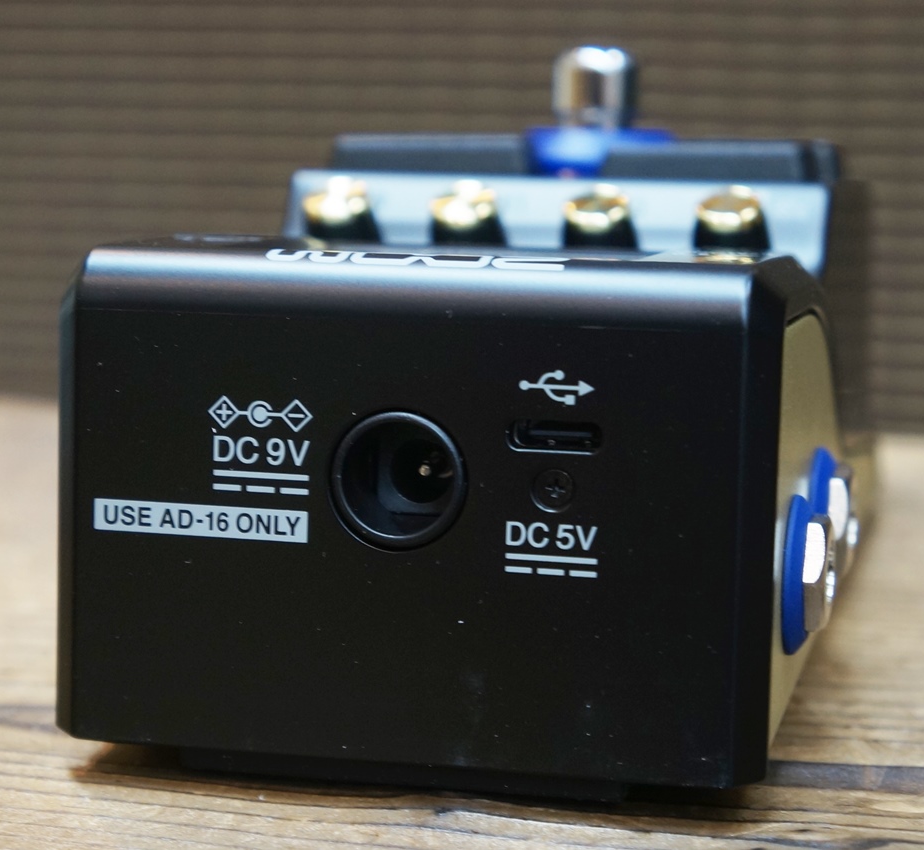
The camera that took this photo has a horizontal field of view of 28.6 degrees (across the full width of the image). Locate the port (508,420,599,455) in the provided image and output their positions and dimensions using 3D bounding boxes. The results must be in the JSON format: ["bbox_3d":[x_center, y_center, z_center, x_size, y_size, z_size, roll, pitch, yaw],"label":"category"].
[{"bbox_3d":[0.009,0.001,0.179,0.009,0.003,0.005,3,5,11],"label":"port"}]

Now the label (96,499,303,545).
[{"bbox_3d":[-0.027,0.010,0.184,0.023,0.003,0.001,3,5,11],"label":"label"}]

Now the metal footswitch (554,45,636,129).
[{"bbox_3d":[0.020,-0.050,0.268,0.012,0.012,0.012,3,12,12],"label":"metal footswitch"}]

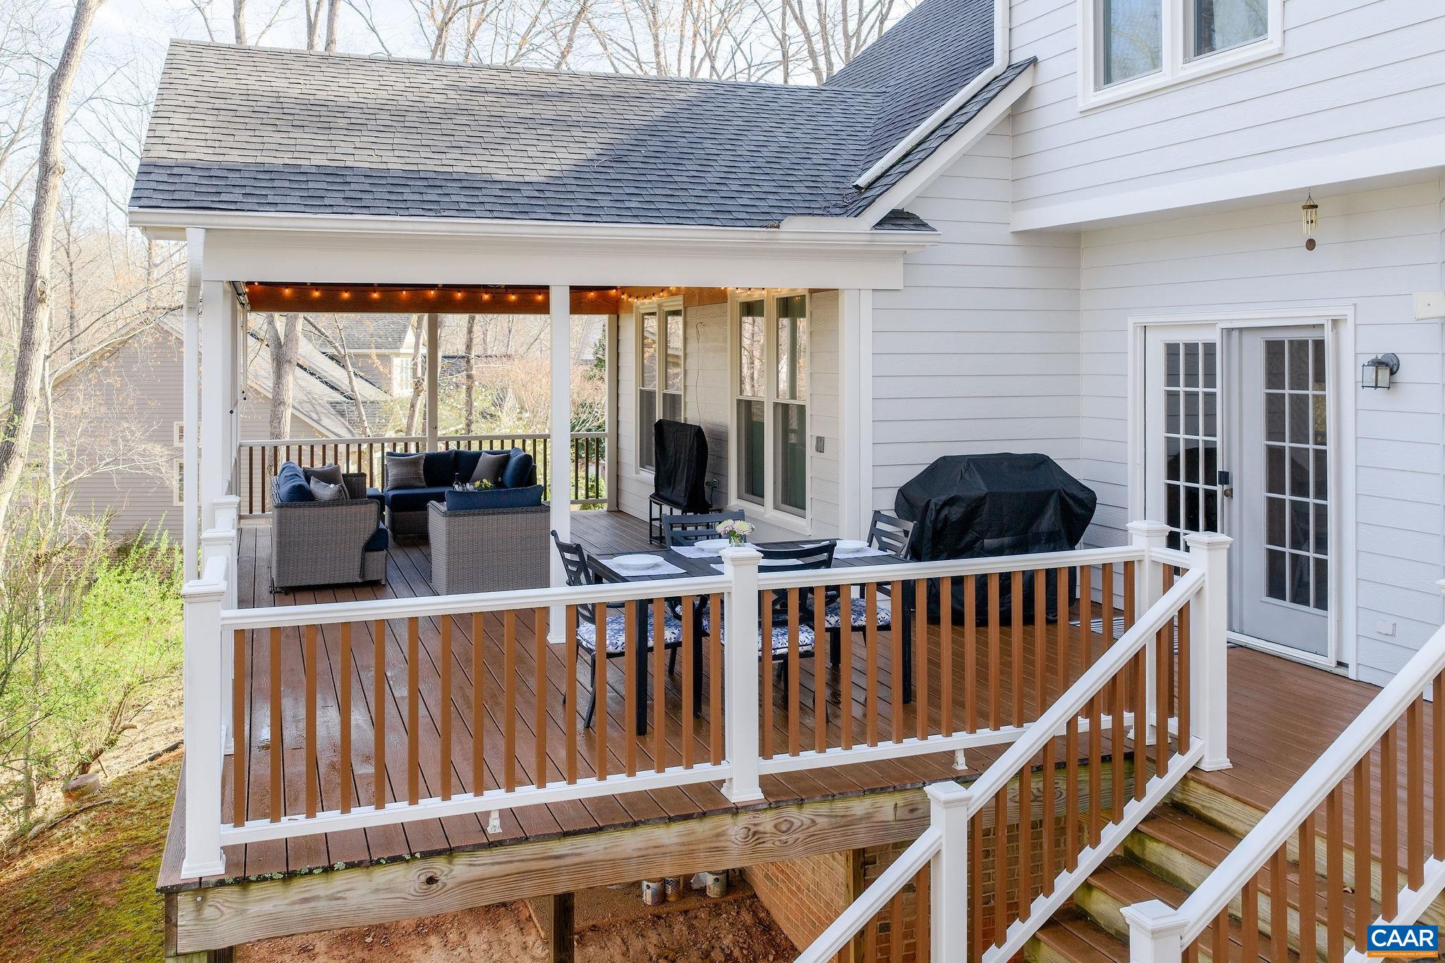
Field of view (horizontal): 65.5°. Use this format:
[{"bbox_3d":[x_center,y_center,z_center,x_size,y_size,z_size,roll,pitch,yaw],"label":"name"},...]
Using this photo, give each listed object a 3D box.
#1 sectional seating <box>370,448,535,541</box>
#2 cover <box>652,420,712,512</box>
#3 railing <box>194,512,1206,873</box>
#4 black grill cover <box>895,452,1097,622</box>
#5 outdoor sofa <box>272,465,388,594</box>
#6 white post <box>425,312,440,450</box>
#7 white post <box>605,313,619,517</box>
[{"bbox_3d":[-2.840,0.090,11.680,1.750,0.850,0.900,-2,6,-20],"label":"sectional seating"},{"bbox_3d":[-0.380,-0.182,10.620,0.270,0.760,1.050,-2,6,-20],"label":"cover"},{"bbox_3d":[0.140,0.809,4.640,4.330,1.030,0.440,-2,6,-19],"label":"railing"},{"bbox_3d":[1.910,0.379,7.840,1.400,1.150,0.600,-2,6,-20],"label":"black grill cover"},{"bbox_3d":[-3.470,0.288,9.880,0.880,0.860,2.100,-2,6,-20],"label":"outdoor sofa"},{"bbox_3d":[-3.190,-0.726,12.380,0.120,2.310,0.120,-2,6,-20],"label":"white post"},{"bbox_3d":[-1.290,-0.809,13.100,0.120,2.310,0.120,-2,6,-20],"label":"white post"}]

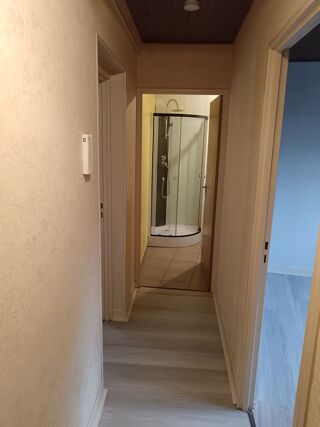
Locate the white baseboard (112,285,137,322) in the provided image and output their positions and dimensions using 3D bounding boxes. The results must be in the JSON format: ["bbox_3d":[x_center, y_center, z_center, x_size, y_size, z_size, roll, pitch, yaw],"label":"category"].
[{"bbox_3d":[-0.332,0.853,3.307,0.144,0.099,0.666,2,12,4],"label":"white baseboard"}]

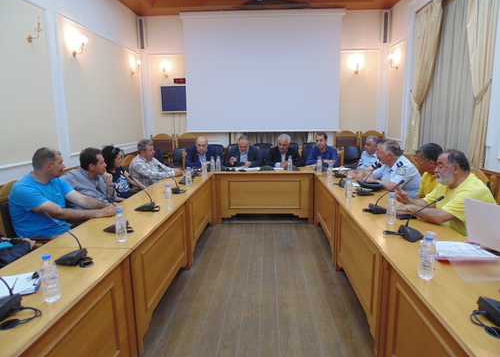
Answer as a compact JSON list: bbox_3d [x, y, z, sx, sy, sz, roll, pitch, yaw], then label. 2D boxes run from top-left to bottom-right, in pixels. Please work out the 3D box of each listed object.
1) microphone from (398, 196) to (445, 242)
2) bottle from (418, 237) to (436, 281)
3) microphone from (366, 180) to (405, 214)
[{"bbox_3d":[1.143,0.258,2.093,0.250,0.275,0.150,1,11,9],"label":"microphone"},{"bbox_3d":[0.851,0.376,1.519,0.068,0.210,0.068,0,10,4],"label":"bottle"},{"bbox_3d":[1.129,0.149,2.618,0.270,0.265,0.130,0,10,3],"label":"microphone"}]

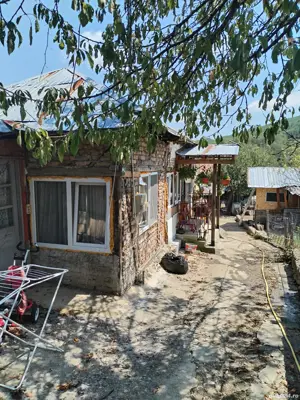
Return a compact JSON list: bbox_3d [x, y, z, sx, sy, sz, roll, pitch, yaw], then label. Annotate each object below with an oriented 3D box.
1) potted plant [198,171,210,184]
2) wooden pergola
[{"bbox_3d":[1.536,-0.637,8.500,0.350,0.400,0.350,2,7,18],"label":"potted plant"},{"bbox_3d":[1.725,-0.253,8.409,1.470,2.550,2.450,2,7,18],"label":"wooden pergola"}]

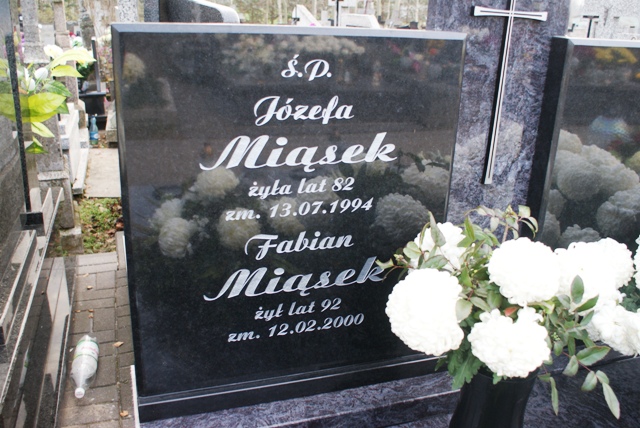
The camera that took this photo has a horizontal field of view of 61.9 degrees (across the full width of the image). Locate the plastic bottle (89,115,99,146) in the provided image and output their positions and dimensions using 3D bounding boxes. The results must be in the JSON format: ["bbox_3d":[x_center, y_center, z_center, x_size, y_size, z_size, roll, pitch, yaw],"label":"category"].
[{"bbox_3d":[-2.301,-0.850,5.430,0.088,0.308,0.088,-3,21,-20],"label":"plastic bottle"}]

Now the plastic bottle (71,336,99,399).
[{"bbox_3d":[-0.921,0.603,2.106,0.093,0.093,0.322,-1,21,-15],"label":"plastic bottle"}]

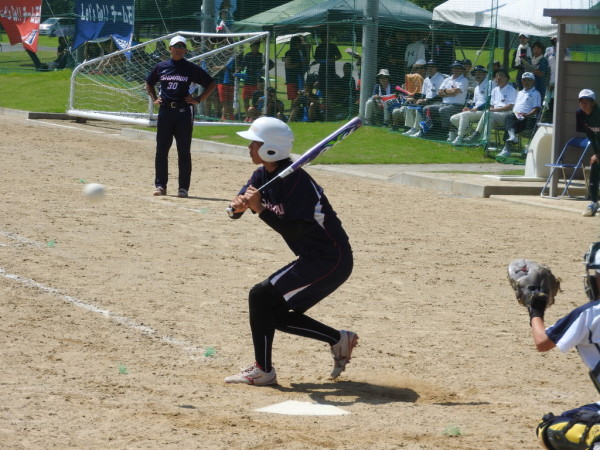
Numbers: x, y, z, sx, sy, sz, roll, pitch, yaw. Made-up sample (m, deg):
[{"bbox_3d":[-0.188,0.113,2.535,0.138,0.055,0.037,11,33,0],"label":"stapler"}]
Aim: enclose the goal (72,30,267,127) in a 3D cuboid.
[{"bbox_3d":[-2.855,-3.143,55.400,2.600,1.900,4.400,0,5,-26],"label":"goal"}]

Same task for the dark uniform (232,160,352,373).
[{"bbox_3d":[-0.039,0.217,13.600,0.550,1.080,0.460,0,5,-25],"label":"dark uniform"}]

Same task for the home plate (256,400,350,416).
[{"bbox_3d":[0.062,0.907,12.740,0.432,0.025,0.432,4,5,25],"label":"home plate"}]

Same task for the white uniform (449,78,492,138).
[{"bbox_3d":[2.787,-1.904,42.500,0.640,0.950,0.460,0,5,-26],"label":"white uniform"}]

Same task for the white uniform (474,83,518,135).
[{"bbox_3d":[3.174,-1.882,42.000,0.640,0.860,0.480,0,5,-26],"label":"white uniform"}]

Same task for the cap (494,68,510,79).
[{"bbox_3d":[3.271,-2.447,42.000,0.240,0.140,0.180,-1,5,-40],"label":"cap"}]

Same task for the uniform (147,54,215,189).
[{"bbox_3d":[-1.339,-1.106,28.900,0.700,1.480,0.320,3,4,5],"label":"uniform"}]

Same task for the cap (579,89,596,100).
[{"bbox_3d":[3.096,-1.405,28.000,0.170,0.130,0.220,5,5,30],"label":"cap"}]

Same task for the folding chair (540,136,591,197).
[{"bbox_3d":[3.247,-0.703,31.800,0.460,0.730,0.460,0,5,-25],"label":"folding chair"}]

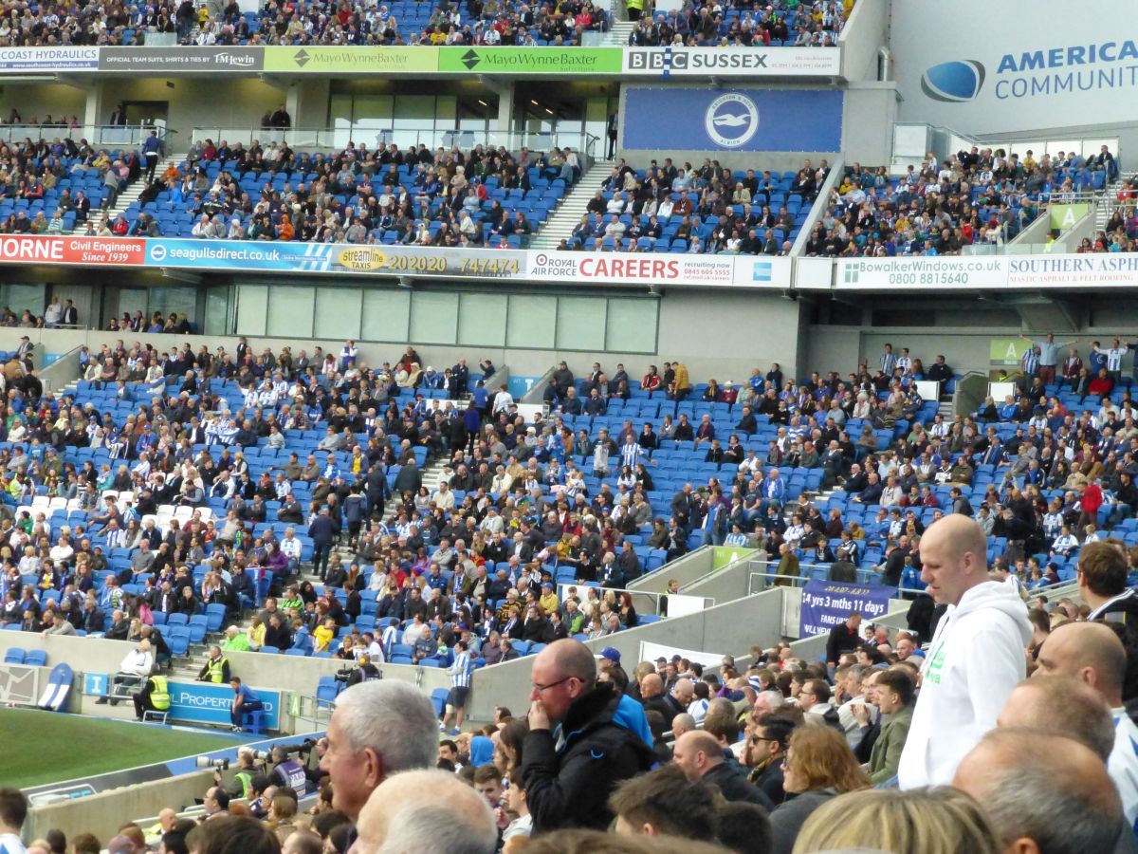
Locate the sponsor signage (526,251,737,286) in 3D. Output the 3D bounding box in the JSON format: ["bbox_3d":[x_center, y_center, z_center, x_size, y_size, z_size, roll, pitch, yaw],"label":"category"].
[{"bbox_3d":[1.660,-4.392,63.604,6.041,0.787,0.080,3,-1,19],"label":"sponsor signage"}]

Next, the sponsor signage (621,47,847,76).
[{"bbox_3d":[5.223,-11.851,74.514,7.235,0.921,0.100,3,-2,17],"label":"sponsor signage"}]

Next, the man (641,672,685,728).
[{"bbox_3d":[0.595,2.974,21.779,0.720,1.300,0.520,4,-1,-3],"label":"man"}]

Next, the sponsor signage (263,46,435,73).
[{"bbox_3d":[-7.509,-12.546,78.501,6.367,0.935,0.100,3,-2,17],"label":"sponsor signage"}]

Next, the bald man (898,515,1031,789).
[{"bbox_3d":[1.140,1.153,6.733,0.420,1.800,0.560,4,-1,-15],"label":"bald man"}]

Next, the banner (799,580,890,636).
[{"bbox_3d":[5.544,3.704,46.021,0.150,1.167,2.742,4,-1,-34],"label":"banner"}]

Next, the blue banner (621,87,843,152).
[{"bbox_3d":[4.842,-9.129,68.633,6.717,1.831,0.050,3,-1,19],"label":"blue banner"}]

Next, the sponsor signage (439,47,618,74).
[{"bbox_3d":[-1.349,-12.214,76.572,6.558,0.935,0.100,3,-2,17],"label":"sponsor signage"}]

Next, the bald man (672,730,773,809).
[{"bbox_3d":[0.539,1.929,9.778,0.780,1.280,0.550,3,-2,12],"label":"bald man"}]

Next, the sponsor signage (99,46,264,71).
[{"bbox_3d":[-13.572,-12.860,80.399,6.355,0.930,0.100,3,-2,17],"label":"sponsor signage"}]

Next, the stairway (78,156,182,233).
[{"bbox_3d":[-14.781,-7.412,76.388,1.200,4.358,7.000,3,-2,17],"label":"stairway"}]

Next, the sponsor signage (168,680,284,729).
[{"bbox_3d":[-7.022,5.467,45.442,2.892,0.706,0.050,3,-1,19],"label":"sponsor signage"}]

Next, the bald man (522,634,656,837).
[{"bbox_3d":[0.046,1.527,7.069,0.500,1.750,0.550,3,-2,7],"label":"bald man"}]

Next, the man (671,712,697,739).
[{"bbox_3d":[0.746,2.987,18.905,0.720,1.280,0.520,3,-1,6],"label":"man"}]

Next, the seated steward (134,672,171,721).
[{"bbox_3d":[-8.479,5.456,47.019,0.720,1.100,0.520,2,-2,34],"label":"seated steward"}]

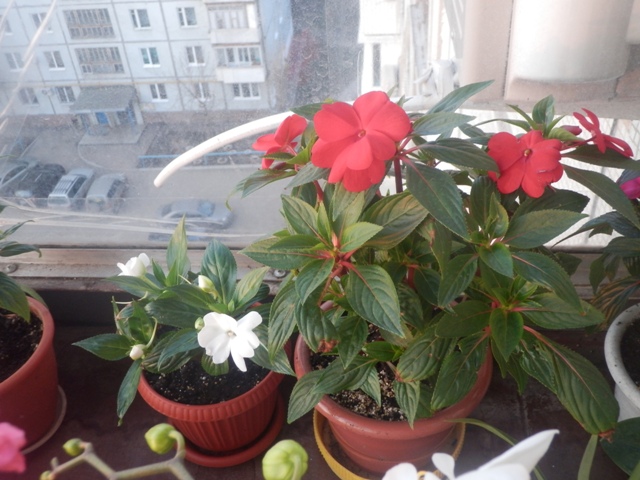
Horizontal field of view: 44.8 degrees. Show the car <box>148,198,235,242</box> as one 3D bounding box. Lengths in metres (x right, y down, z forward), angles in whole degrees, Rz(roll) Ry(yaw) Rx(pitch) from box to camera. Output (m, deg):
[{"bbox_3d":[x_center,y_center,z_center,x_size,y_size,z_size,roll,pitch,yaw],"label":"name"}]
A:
[{"bbox_3d":[-7.371,-1.512,46.586,4.600,1.450,1.720,0,43,5],"label":"car"}]

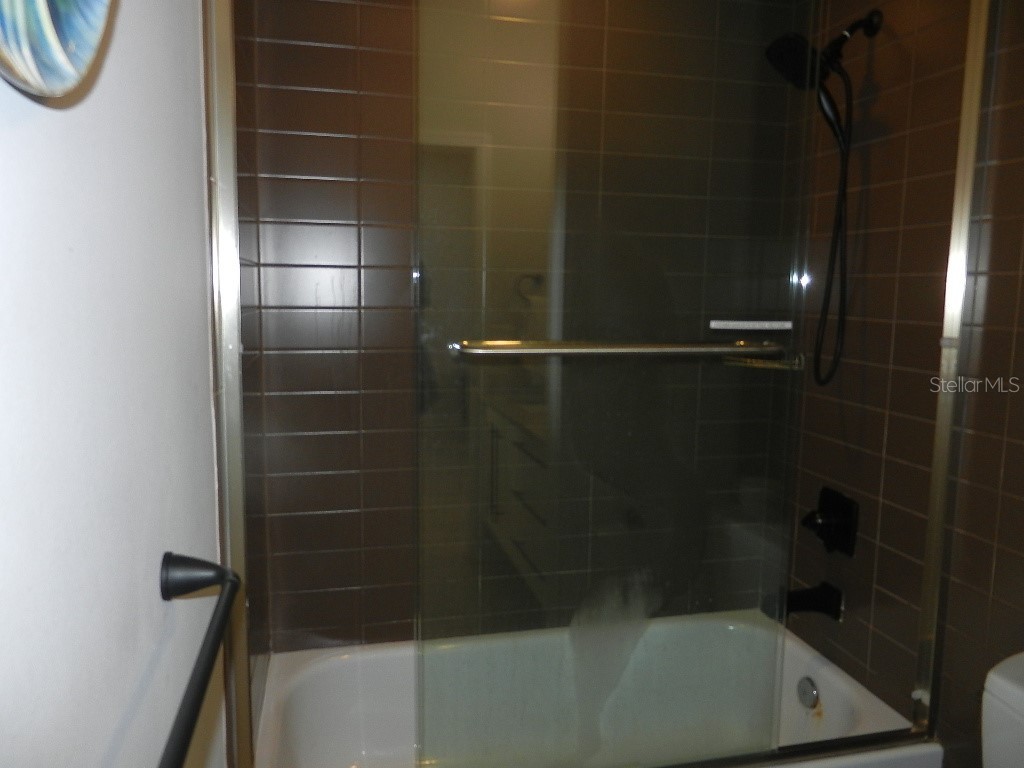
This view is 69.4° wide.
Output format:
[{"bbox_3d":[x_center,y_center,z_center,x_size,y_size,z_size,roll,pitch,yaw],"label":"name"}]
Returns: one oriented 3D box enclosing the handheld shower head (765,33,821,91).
[{"bbox_3d":[0.700,-0.789,1.779,0.145,0.065,0.138,44,-4,-15],"label":"handheld shower head"}]

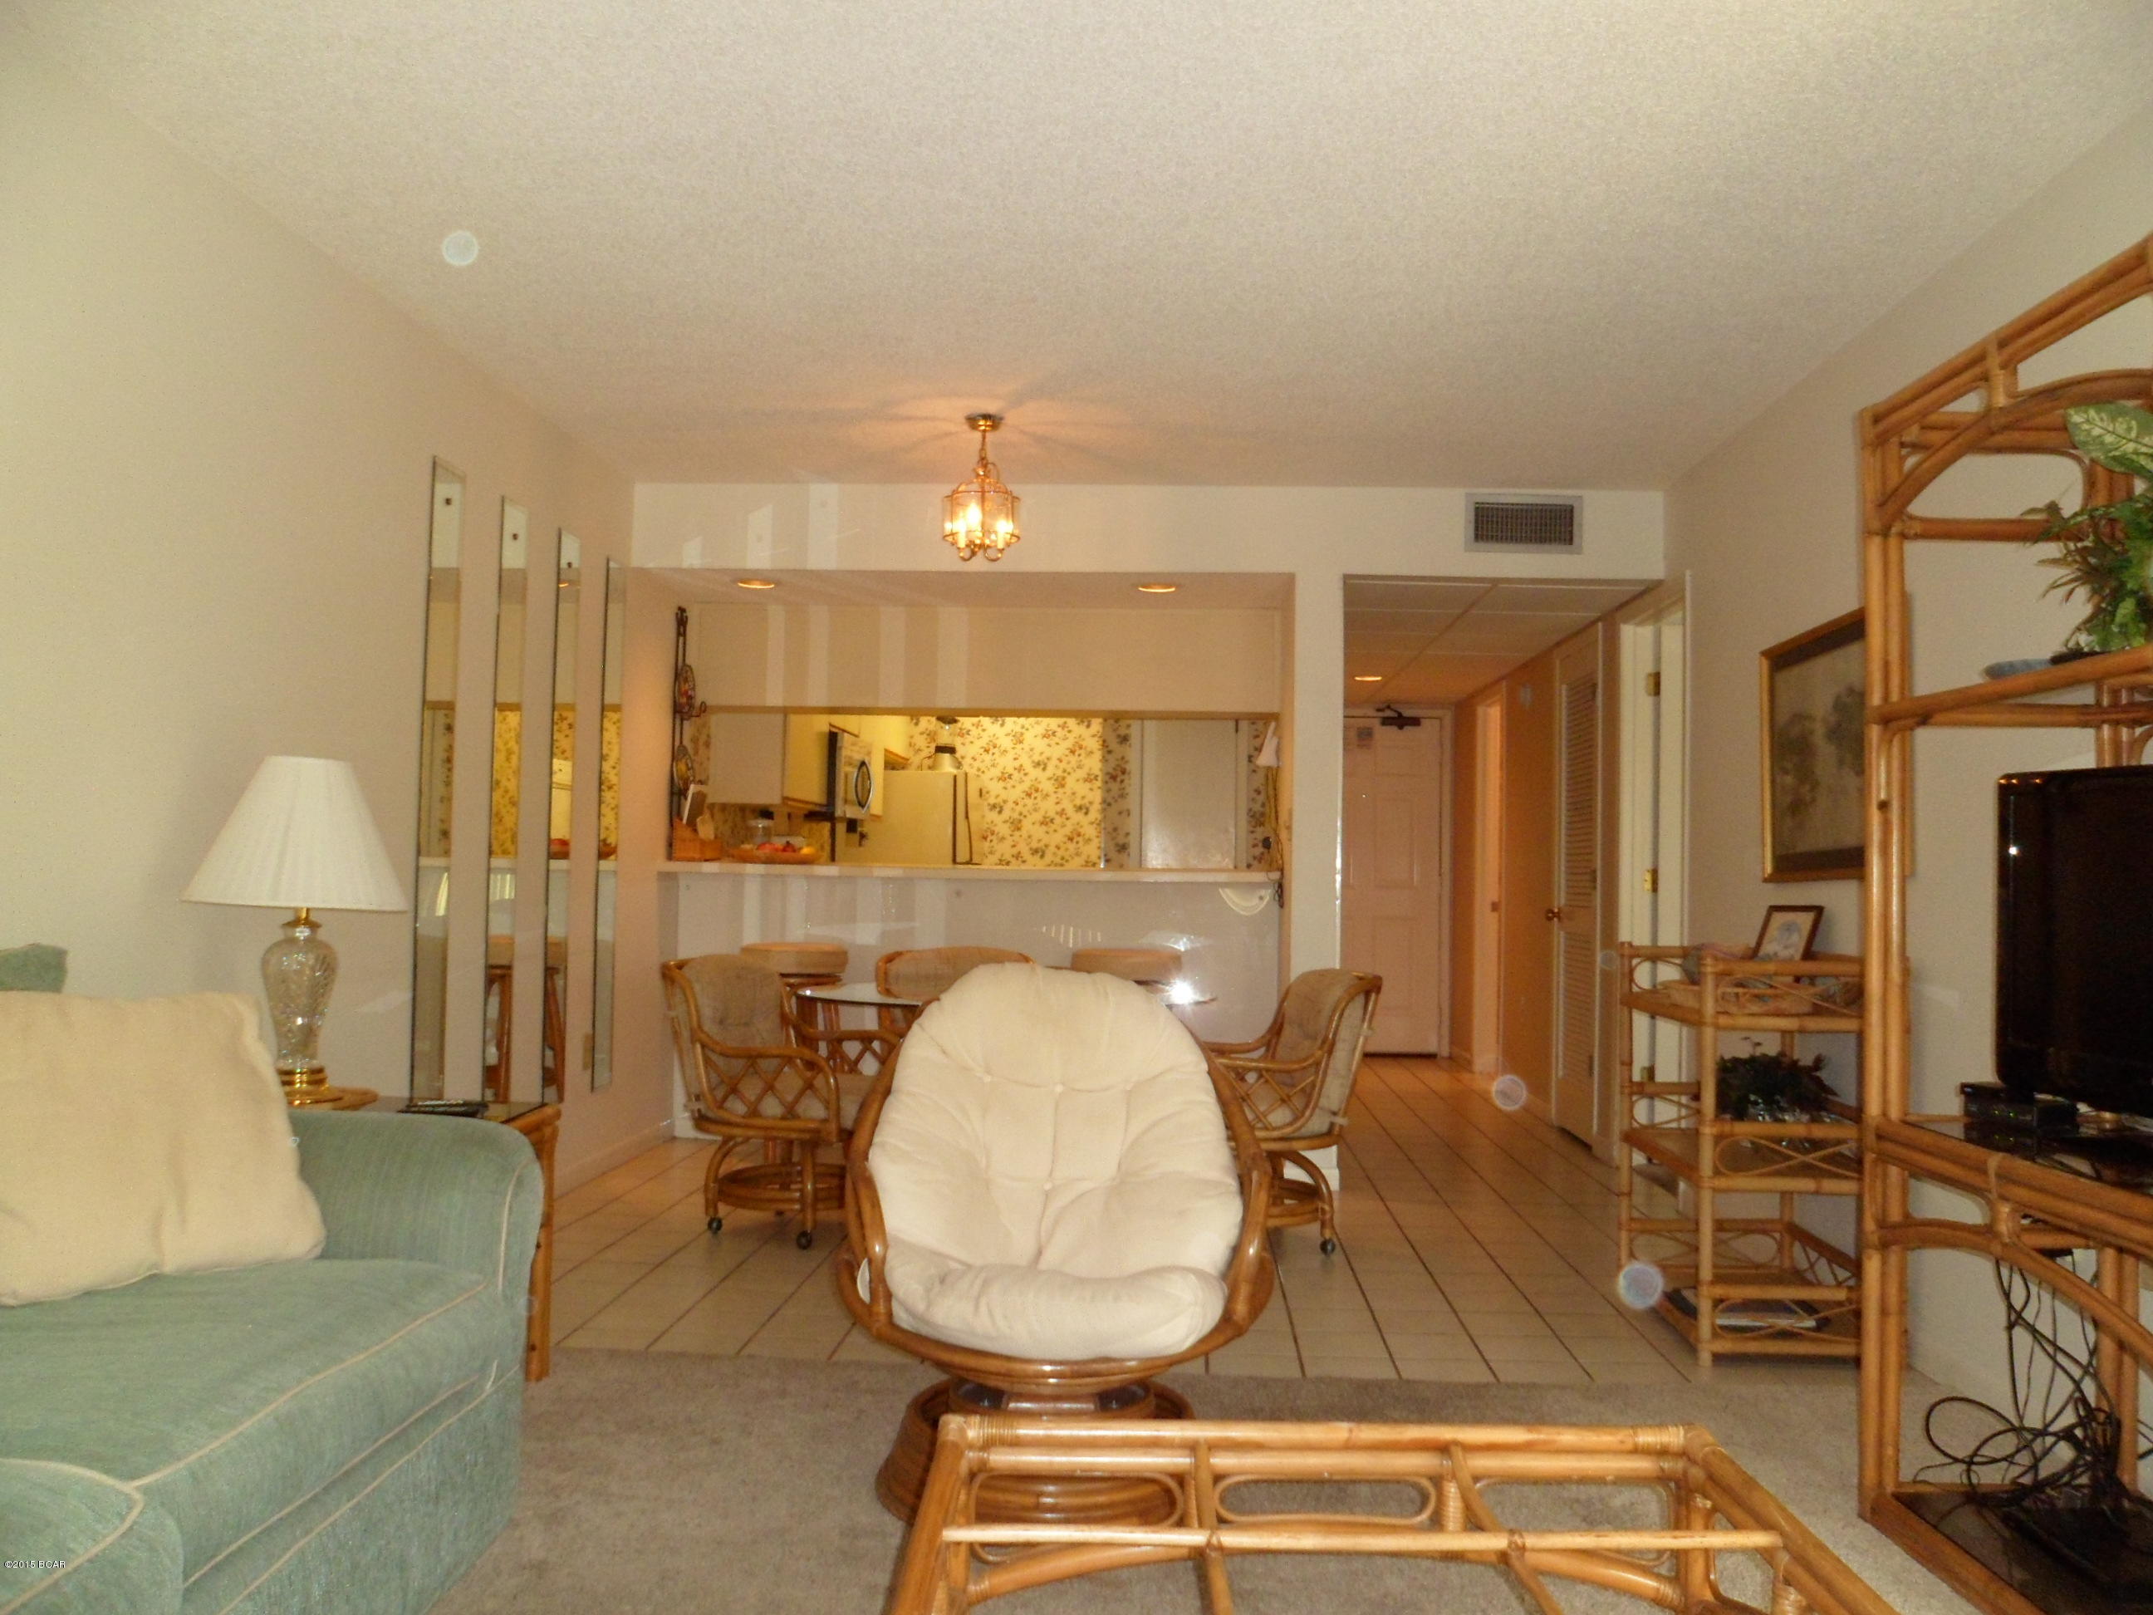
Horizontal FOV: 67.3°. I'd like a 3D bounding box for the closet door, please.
[{"bbox_3d":[2.104,0.348,6.840,0.050,2.040,0.750,1,-2,3],"label":"closet door"}]

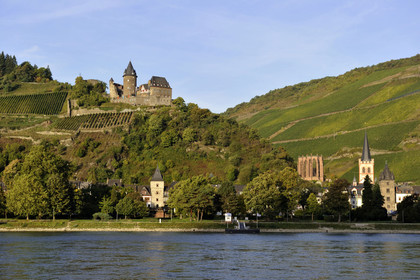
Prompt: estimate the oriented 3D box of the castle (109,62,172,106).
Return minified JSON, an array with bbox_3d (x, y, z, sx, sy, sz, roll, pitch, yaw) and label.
[{"bbox_3d":[-55.770,-45.460,660.000,50.920,35.970,36.000,1,-5,-6],"label":"castle"}]

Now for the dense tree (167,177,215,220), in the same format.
[{"bbox_3d":[-8.160,25.680,360.000,20.280,19.620,18.000,0,-5,0],"label":"dense tree"}]

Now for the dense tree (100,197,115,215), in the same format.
[{"bbox_3d":[-45.940,29.810,366.000,6.270,8.960,6.270,0,-5,0],"label":"dense tree"}]

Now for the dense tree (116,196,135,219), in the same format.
[{"bbox_3d":[-37.140,29.760,360.000,8.160,10.140,8.160,0,-5,0],"label":"dense tree"}]

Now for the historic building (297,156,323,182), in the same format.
[{"bbox_3d":[64.160,18.310,520.000,16.870,16.870,15.000,-1,-5,7],"label":"historic building"}]

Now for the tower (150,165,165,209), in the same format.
[{"bbox_3d":[-25.200,22.920,392.000,6.720,21.840,6.720,0,-5,-4],"label":"tower"}]

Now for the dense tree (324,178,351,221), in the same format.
[{"bbox_3d":[55.410,26.450,357.000,11.590,19.240,11.590,0,-5,0],"label":"dense tree"}]

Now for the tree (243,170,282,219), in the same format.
[{"bbox_3d":[23.690,24.470,365.000,17.430,21.680,17.430,0,-5,0],"label":"tree"}]

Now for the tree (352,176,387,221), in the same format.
[{"bbox_3d":[71.100,26.080,364.000,14.710,20.060,11.000,0,-5,0],"label":"tree"}]

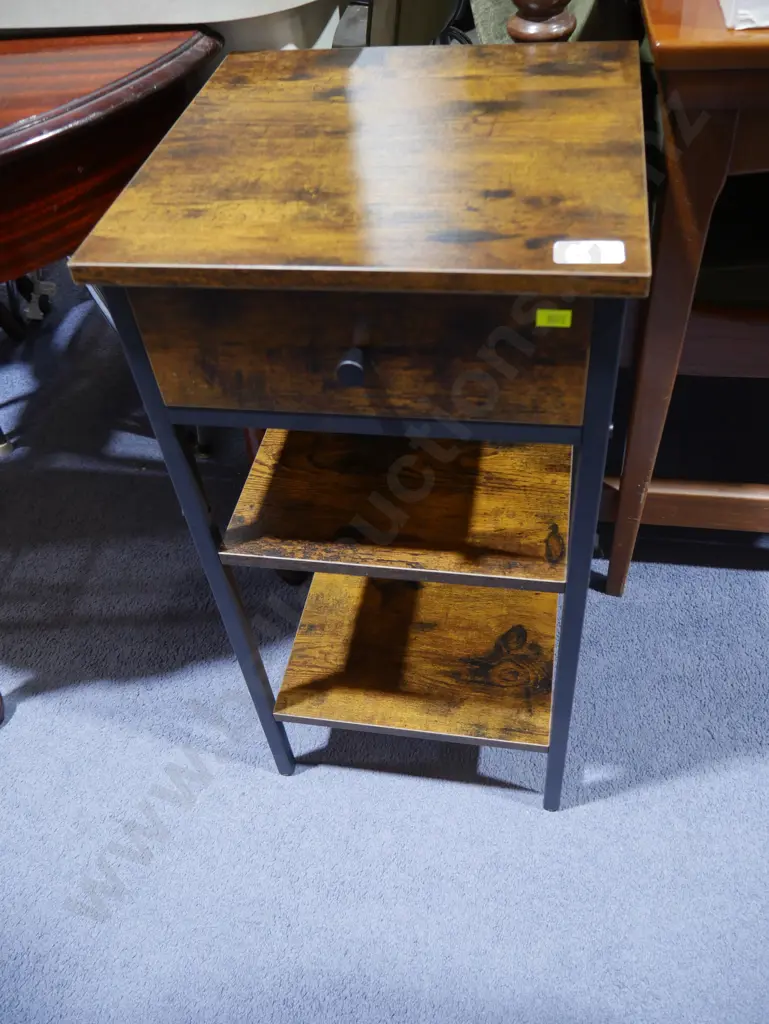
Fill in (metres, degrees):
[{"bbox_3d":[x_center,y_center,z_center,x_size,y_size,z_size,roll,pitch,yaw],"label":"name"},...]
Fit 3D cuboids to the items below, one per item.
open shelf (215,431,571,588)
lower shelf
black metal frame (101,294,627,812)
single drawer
[{"bbox_3d":[0.033,-0.076,0.835,0.304,0.016,0.355,4,47,11],"label":"open shelf"},{"bbox_3d":[0.058,0.116,1.035,0.304,0.016,0.355,4,47,11],"label":"lower shelf"},{"bbox_3d":[0.035,-0.020,0.801,0.306,0.650,0.312,4,47,11],"label":"black metal frame"},{"bbox_3d":[0.006,-0.189,0.583,0.270,0.095,0.296,4,47,11],"label":"single drawer"}]

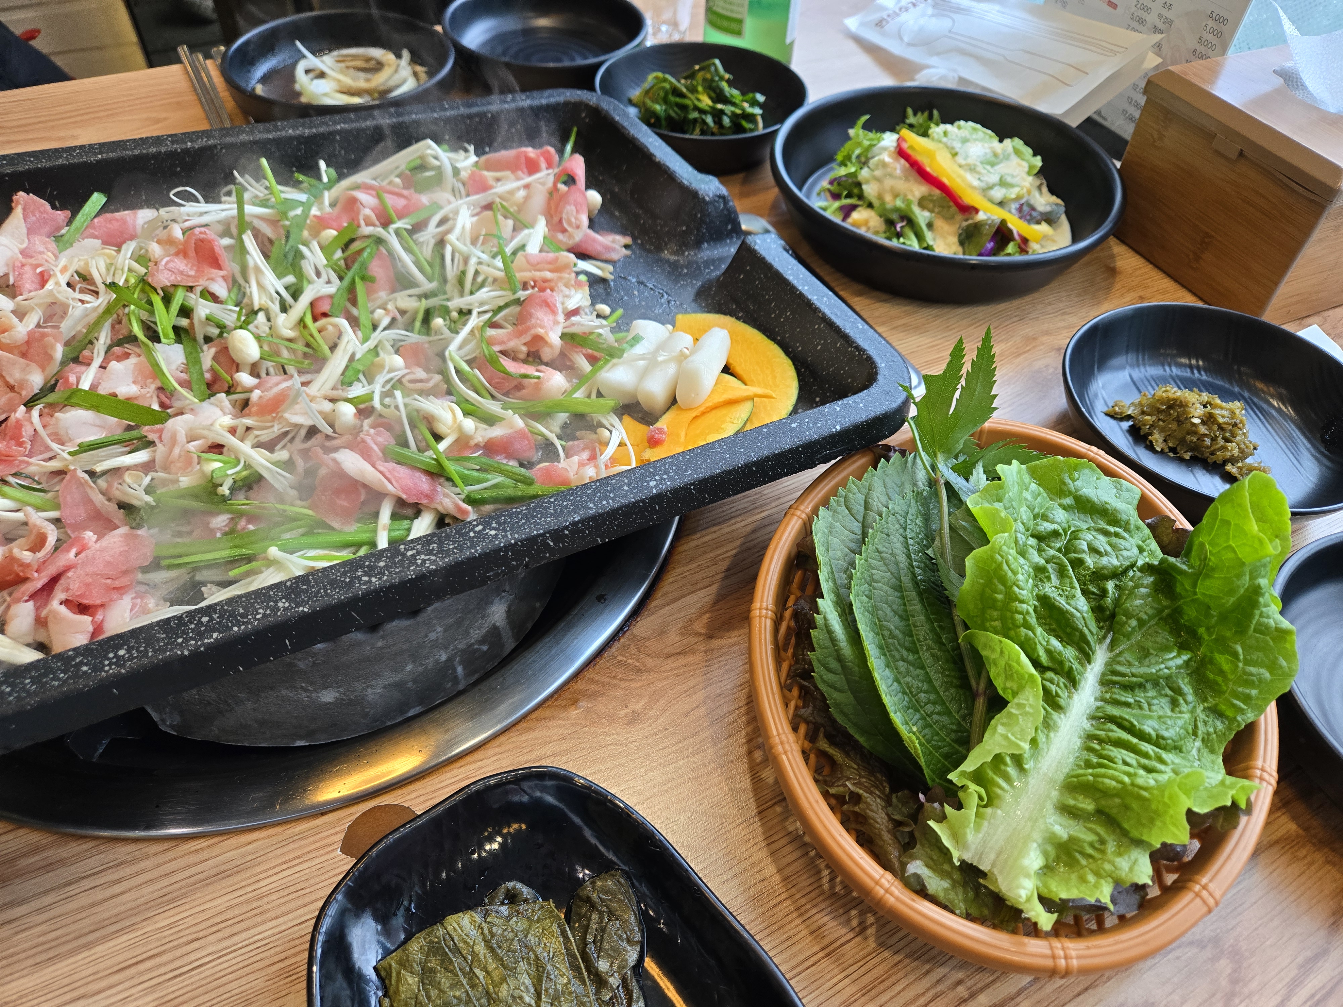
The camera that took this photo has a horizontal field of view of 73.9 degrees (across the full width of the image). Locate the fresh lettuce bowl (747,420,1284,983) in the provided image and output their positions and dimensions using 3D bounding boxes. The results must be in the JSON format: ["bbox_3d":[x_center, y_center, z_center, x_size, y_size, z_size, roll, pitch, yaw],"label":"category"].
[{"bbox_3d":[0.110,0.055,0.310,0.166,0.050,0.208,16,51,11],"label":"fresh lettuce bowl"}]

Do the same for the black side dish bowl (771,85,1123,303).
[{"bbox_3d":[0.152,-0.175,0.514,0.193,0.042,0.193,1,49,-2],"label":"black side dish bowl"}]

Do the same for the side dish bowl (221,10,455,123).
[{"bbox_3d":[-0.210,-0.271,0.580,0.141,0.038,0.141,1,49,-2],"label":"side dish bowl"}]

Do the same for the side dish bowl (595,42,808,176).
[{"bbox_3d":[0.019,-0.253,0.578,0.135,0.035,0.135,1,49,-2],"label":"side dish bowl"}]

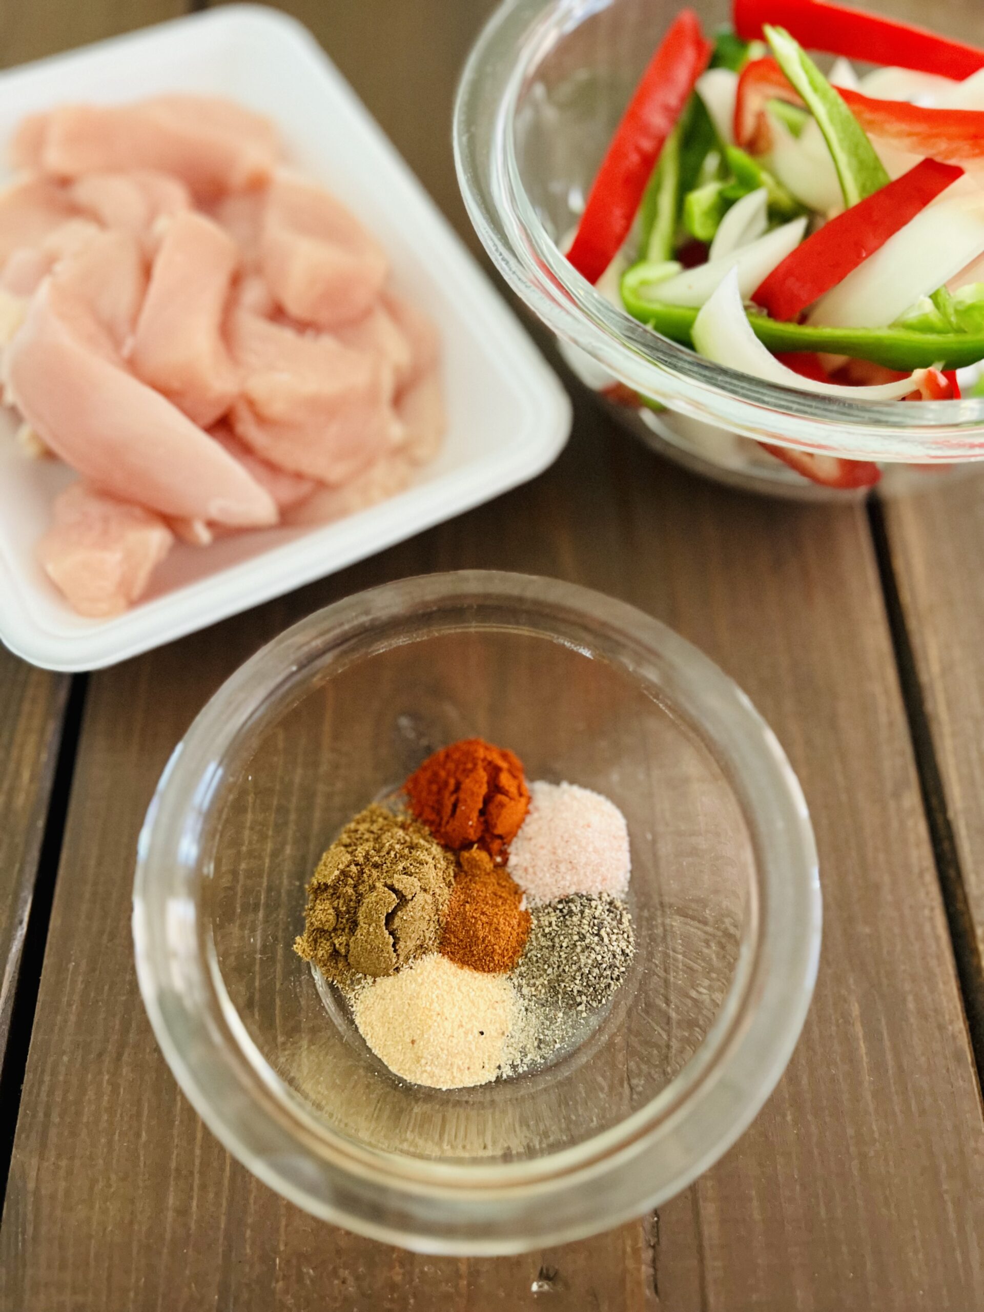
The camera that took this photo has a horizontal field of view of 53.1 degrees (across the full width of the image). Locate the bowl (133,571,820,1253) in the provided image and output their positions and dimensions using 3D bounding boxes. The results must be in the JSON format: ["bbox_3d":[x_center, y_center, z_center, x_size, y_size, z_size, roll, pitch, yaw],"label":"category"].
[{"bbox_3d":[-0.002,0.049,0.201,0.120,0.057,0.120,0,64,1],"label":"bowl"}]

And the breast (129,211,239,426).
[{"bbox_3d":[-0.081,-0.089,0.259,0.026,0.020,0.060,-1,64,1],"label":"breast"}]

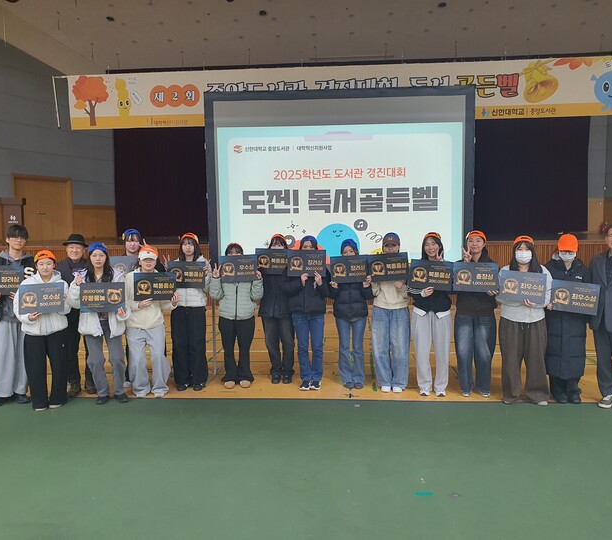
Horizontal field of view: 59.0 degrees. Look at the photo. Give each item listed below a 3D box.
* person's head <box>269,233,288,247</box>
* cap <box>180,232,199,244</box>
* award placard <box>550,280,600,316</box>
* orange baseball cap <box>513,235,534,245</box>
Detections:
[{"bbox_3d":[-0.318,-0.330,6.137,0.185,0.140,0.265,-2,-6,-9],"label":"person's head"},{"bbox_3d":[-1.276,-0.331,5.937,0.185,0.140,0.265,-2,-6,-12],"label":"cap"},{"bbox_3d":[2.571,0.267,5.160,0.430,0.295,0.010,7,0,12],"label":"award placard"},{"bbox_3d":[2.141,-0.259,5.306,0.185,0.140,0.265,1,-6,19],"label":"orange baseball cap"}]

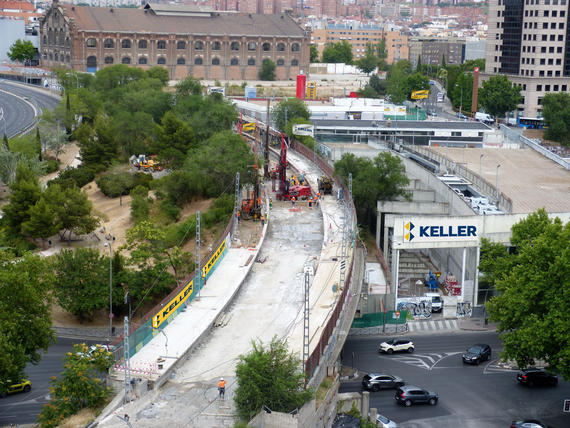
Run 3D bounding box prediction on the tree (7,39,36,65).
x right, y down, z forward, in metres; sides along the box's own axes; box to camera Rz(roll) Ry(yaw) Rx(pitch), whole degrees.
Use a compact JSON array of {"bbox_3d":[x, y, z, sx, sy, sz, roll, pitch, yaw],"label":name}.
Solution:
[{"bbox_3d":[-105.474,-64.846,455.000,12.000,12.000,11.000,1,12,0],"label":"tree"}]

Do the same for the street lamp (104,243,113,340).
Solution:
[{"bbox_3d":[-21.280,9.570,137.060,1.100,12.350,0.400,-9,15,-44],"label":"street lamp"}]

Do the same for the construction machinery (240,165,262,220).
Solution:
[{"bbox_3d":[-5.220,-3.620,180.030,2.400,8.510,4.000,-3,11,-22],"label":"construction machinery"}]

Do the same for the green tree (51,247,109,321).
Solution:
[{"bbox_3d":[-26.086,9.121,145.000,7.700,9.400,7.400,1,12,0],"label":"green tree"}]

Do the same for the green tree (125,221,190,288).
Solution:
[{"bbox_3d":[-17.641,5.692,156.962,9.174,9.556,8.257,1,13,0],"label":"green tree"}]

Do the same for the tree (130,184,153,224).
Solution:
[{"bbox_3d":[-23.986,-1.588,190.000,3.700,6.600,3.600,1,12,0],"label":"tree"}]

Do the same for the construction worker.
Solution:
[{"bbox_3d":[-4.977,13.851,90.305,0.620,1.800,0.420,1,13,0],"label":"construction worker"}]

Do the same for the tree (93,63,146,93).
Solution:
[{"bbox_3d":[-53.050,-42.610,364.360,16.720,11.810,14.210,1,10,0],"label":"tree"}]

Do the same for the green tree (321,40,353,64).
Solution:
[{"bbox_3d":[25.810,-77.900,558.770,14.780,14.620,12.560,1,10,0],"label":"green tree"}]

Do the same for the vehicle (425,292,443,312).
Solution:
[{"bbox_3d":[20.570,12.230,156.890,1.950,2.050,4.600,0,11,-6],"label":"vehicle"}]

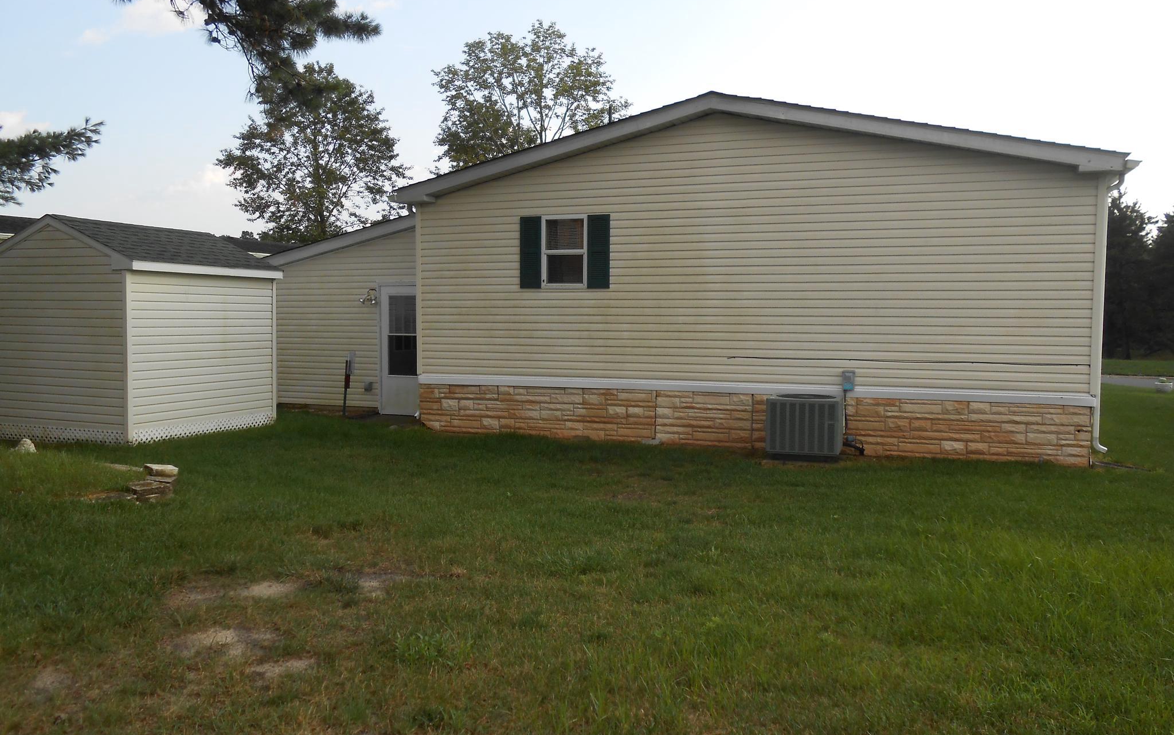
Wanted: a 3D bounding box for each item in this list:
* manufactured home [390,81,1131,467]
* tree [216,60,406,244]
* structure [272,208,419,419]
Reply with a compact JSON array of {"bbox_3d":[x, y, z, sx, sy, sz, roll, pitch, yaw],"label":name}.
[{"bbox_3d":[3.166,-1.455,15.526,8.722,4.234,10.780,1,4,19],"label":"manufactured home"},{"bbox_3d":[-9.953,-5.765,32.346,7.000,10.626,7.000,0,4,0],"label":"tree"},{"bbox_3d":[-3.248,-0.983,16.025,3.920,3.185,4.410,1,4,19],"label":"structure"}]

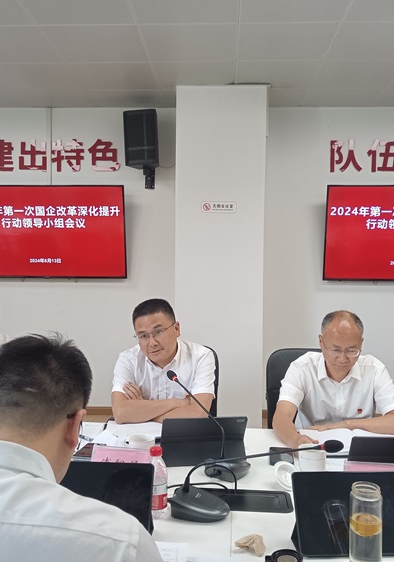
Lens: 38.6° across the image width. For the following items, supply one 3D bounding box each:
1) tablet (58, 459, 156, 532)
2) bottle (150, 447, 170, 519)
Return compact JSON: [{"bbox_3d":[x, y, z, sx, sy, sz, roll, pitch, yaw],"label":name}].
[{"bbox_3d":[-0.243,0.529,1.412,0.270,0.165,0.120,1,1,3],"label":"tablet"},{"bbox_3d":[-0.104,0.523,1.475,0.062,0.176,0.062,1,1,3],"label":"bottle"}]

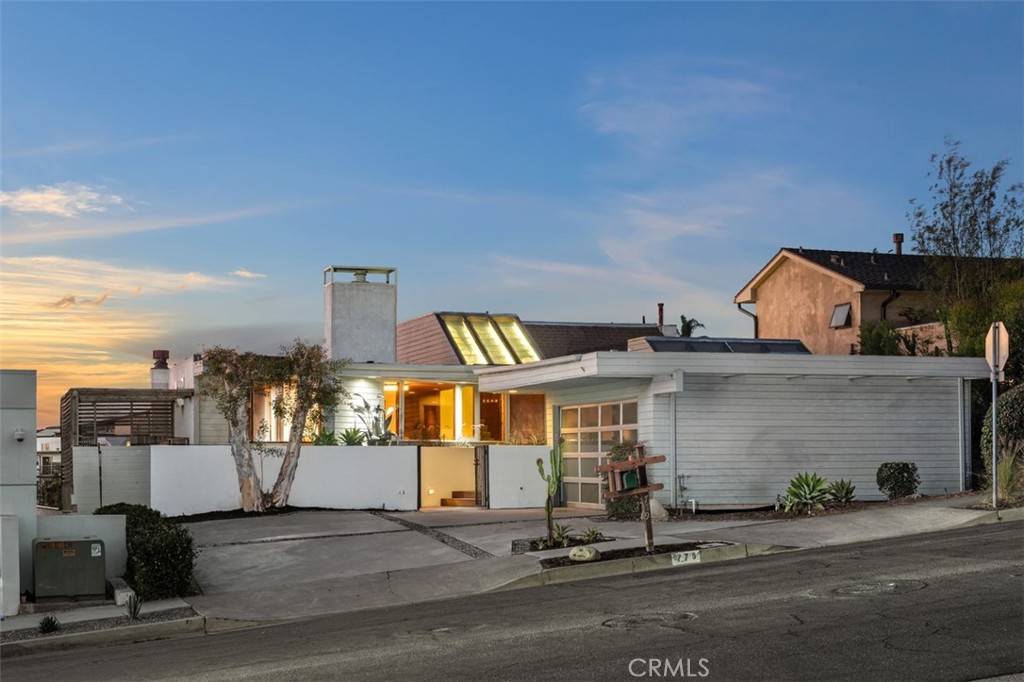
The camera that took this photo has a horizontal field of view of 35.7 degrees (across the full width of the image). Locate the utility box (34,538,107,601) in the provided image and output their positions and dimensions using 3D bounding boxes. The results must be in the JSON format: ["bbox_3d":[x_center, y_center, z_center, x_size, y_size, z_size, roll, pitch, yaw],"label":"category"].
[{"bbox_3d":[-5.822,2.978,20.938,0.860,0.770,0.680,1,-4,-18],"label":"utility box"}]

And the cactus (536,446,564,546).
[{"bbox_3d":[0.561,2.280,23.888,0.390,1.550,0.320,1,-4,-20],"label":"cactus"}]

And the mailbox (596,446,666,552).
[{"bbox_3d":[1.638,2.170,22.222,0.920,1.490,0.460,2,-4,-24],"label":"mailbox"}]

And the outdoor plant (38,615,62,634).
[{"bbox_3d":[-5.382,3.304,18.568,0.280,0.210,0.280,2,-4,-25],"label":"outdoor plant"}]

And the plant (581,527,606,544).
[{"bbox_3d":[1.213,2.895,23.715,0.370,0.250,0.350,0,-4,0],"label":"plant"}]

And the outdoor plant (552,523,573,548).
[{"bbox_3d":[0.756,2.911,23.862,0.310,0.360,0.330,0,-4,0],"label":"outdoor plant"}]

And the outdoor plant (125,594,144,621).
[{"bbox_3d":[-4.541,3.203,19.152,0.240,0.300,0.240,2,-4,-25],"label":"outdoor plant"}]

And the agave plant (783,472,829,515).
[{"bbox_3d":[4.777,2.469,25.858,0.780,0.660,0.750,0,-4,0],"label":"agave plant"}]

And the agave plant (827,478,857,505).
[{"bbox_3d":[5.545,2.531,26.804,0.500,0.430,0.480,0,-4,0],"label":"agave plant"}]

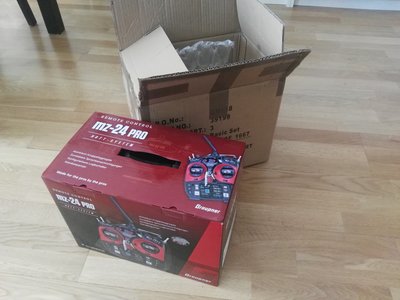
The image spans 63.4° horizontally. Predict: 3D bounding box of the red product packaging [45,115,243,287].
[{"bbox_3d":[-0.104,0.116,0.765,0.365,0.281,0.208,12,47,12],"label":"red product packaging"}]

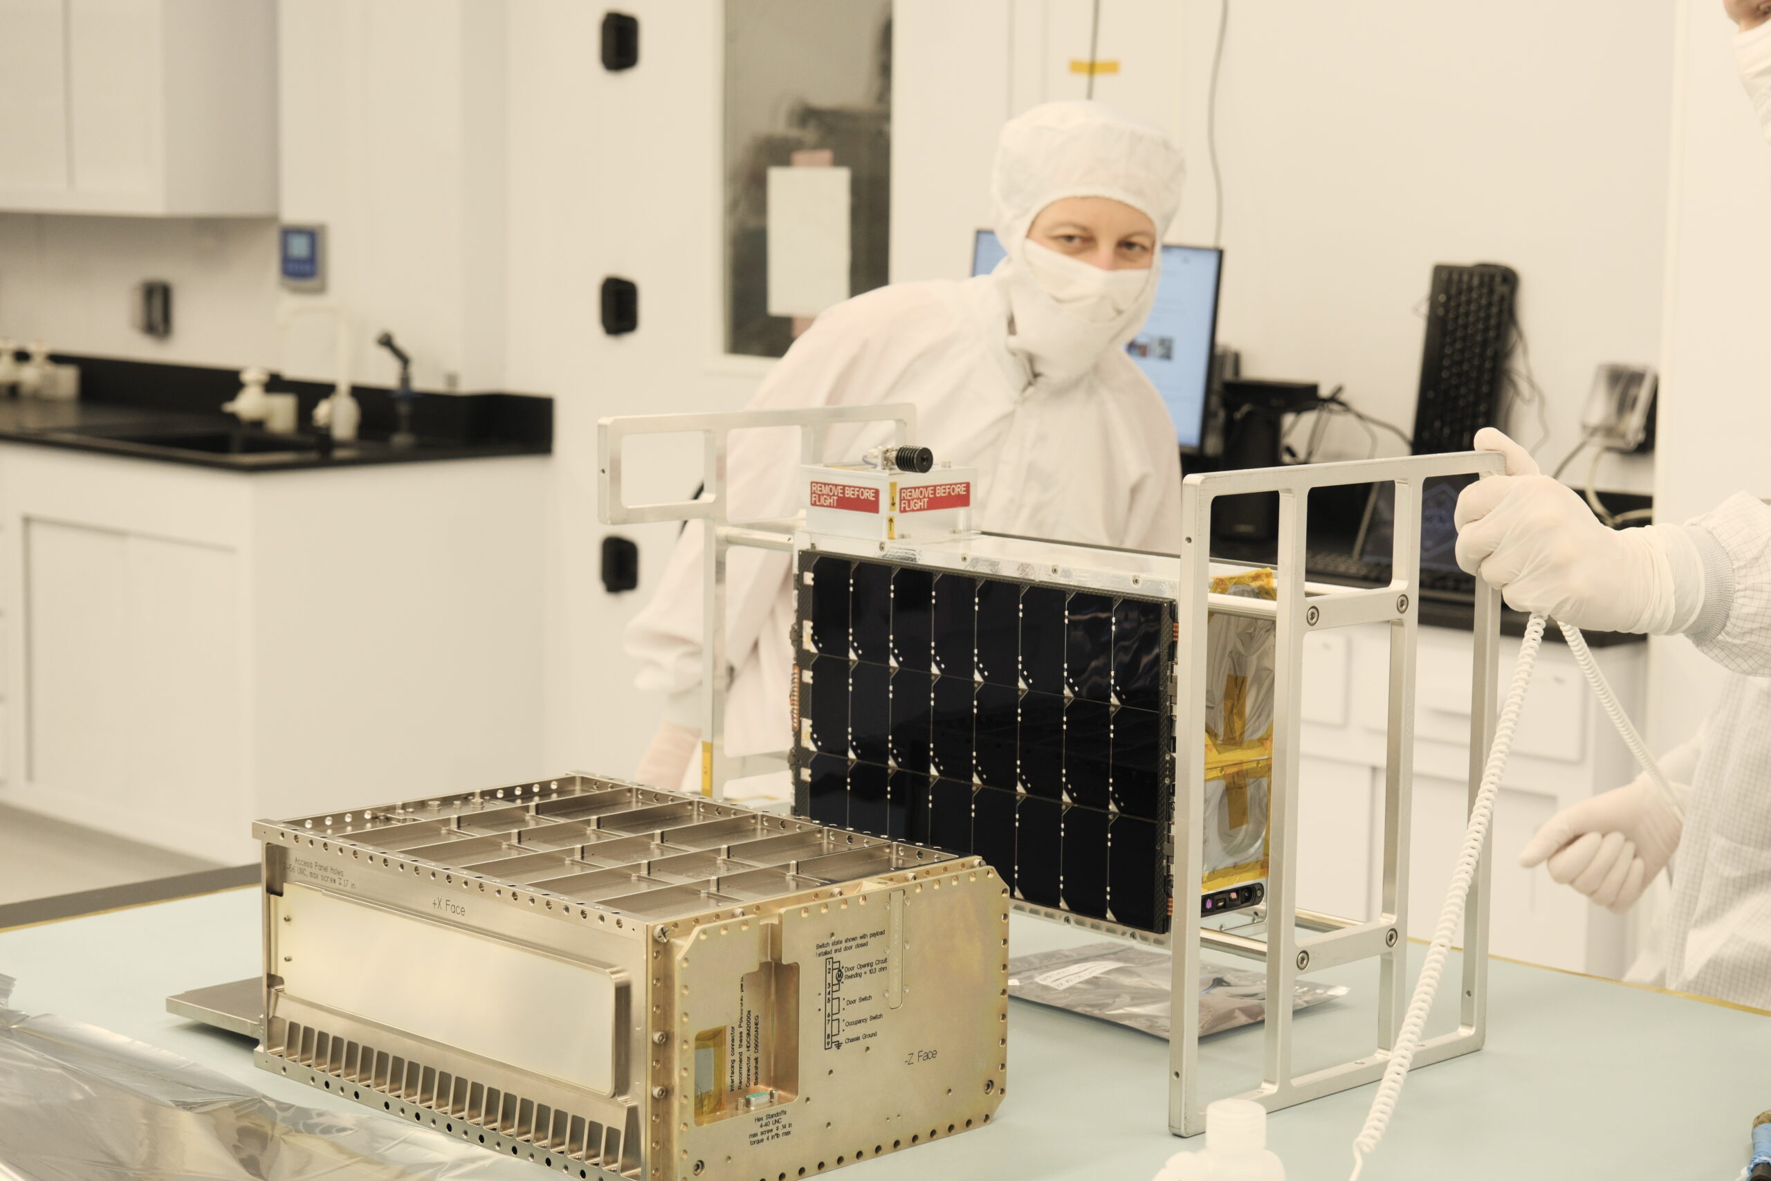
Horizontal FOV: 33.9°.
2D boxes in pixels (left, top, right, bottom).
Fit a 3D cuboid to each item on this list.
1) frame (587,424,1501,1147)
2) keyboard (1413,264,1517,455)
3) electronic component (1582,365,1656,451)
[{"bbox_3d":[0.096,0.089,2.005,0.298,0.396,0.573,-6,10,-42],"label":"frame"},{"bbox_3d":[0.904,-0.284,4.558,0.026,0.447,0.152,4,3,-38],"label":"keyboard"},{"bbox_3d":[1.095,-0.267,4.297,0.095,0.137,0.088,-4,8,-38],"label":"electronic component"}]

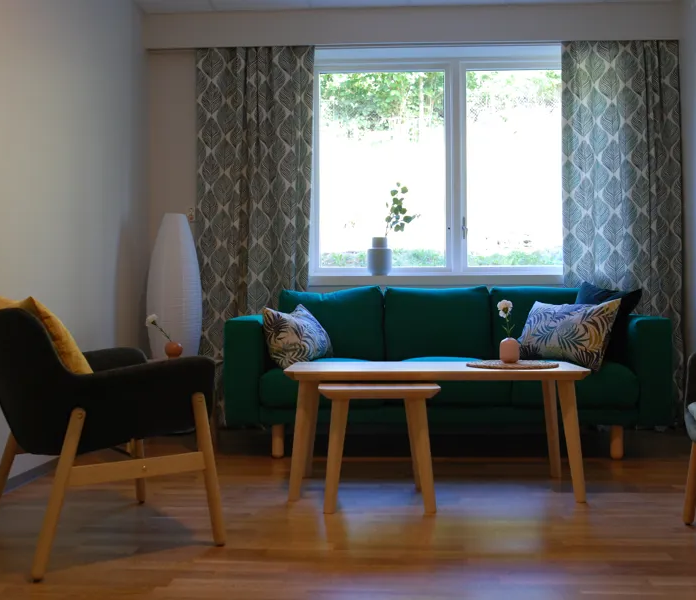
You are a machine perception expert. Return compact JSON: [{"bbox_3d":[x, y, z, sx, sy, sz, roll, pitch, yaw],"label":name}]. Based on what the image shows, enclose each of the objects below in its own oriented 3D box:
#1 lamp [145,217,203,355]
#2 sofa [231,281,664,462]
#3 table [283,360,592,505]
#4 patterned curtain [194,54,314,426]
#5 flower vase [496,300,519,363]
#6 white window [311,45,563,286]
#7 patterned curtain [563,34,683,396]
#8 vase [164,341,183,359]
[{"bbox_3d":[-1.060,0.130,4.593,0.335,1.333,0.335,0,-1,2],"label":"lamp"},{"bbox_3d":[0.491,0.351,4.027,2.130,0.860,0.890,0,-1,3],"label":"sofa"},{"bbox_3d":[0.348,0.523,3.098,1.180,0.500,0.500,0,-1,3],"label":"table"},{"bbox_3d":[-0.575,-0.395,4.658,0.730,2.356,0.140,0,-1,2],"label":"patterned curtain"},{"bbox_3d":[0.678,0.134,3.180,0.090,0.263,0.085,0,-1,3],"label":"flower vase"},{"bbox_3d":[0.656,-0.861,4.800,1.792,1.549,0.140,0,-1,2],"label":"white window"},{"bbox_3d":[1.677,-0.408,4.568,0.710,2.354,0.140,0,-1,2],"label":"patterned curtain"},{"bbox_3d":[-0.890,0.260,3.830,0.090,0.091,0.090,0,-1,2],"label":"vase"}]

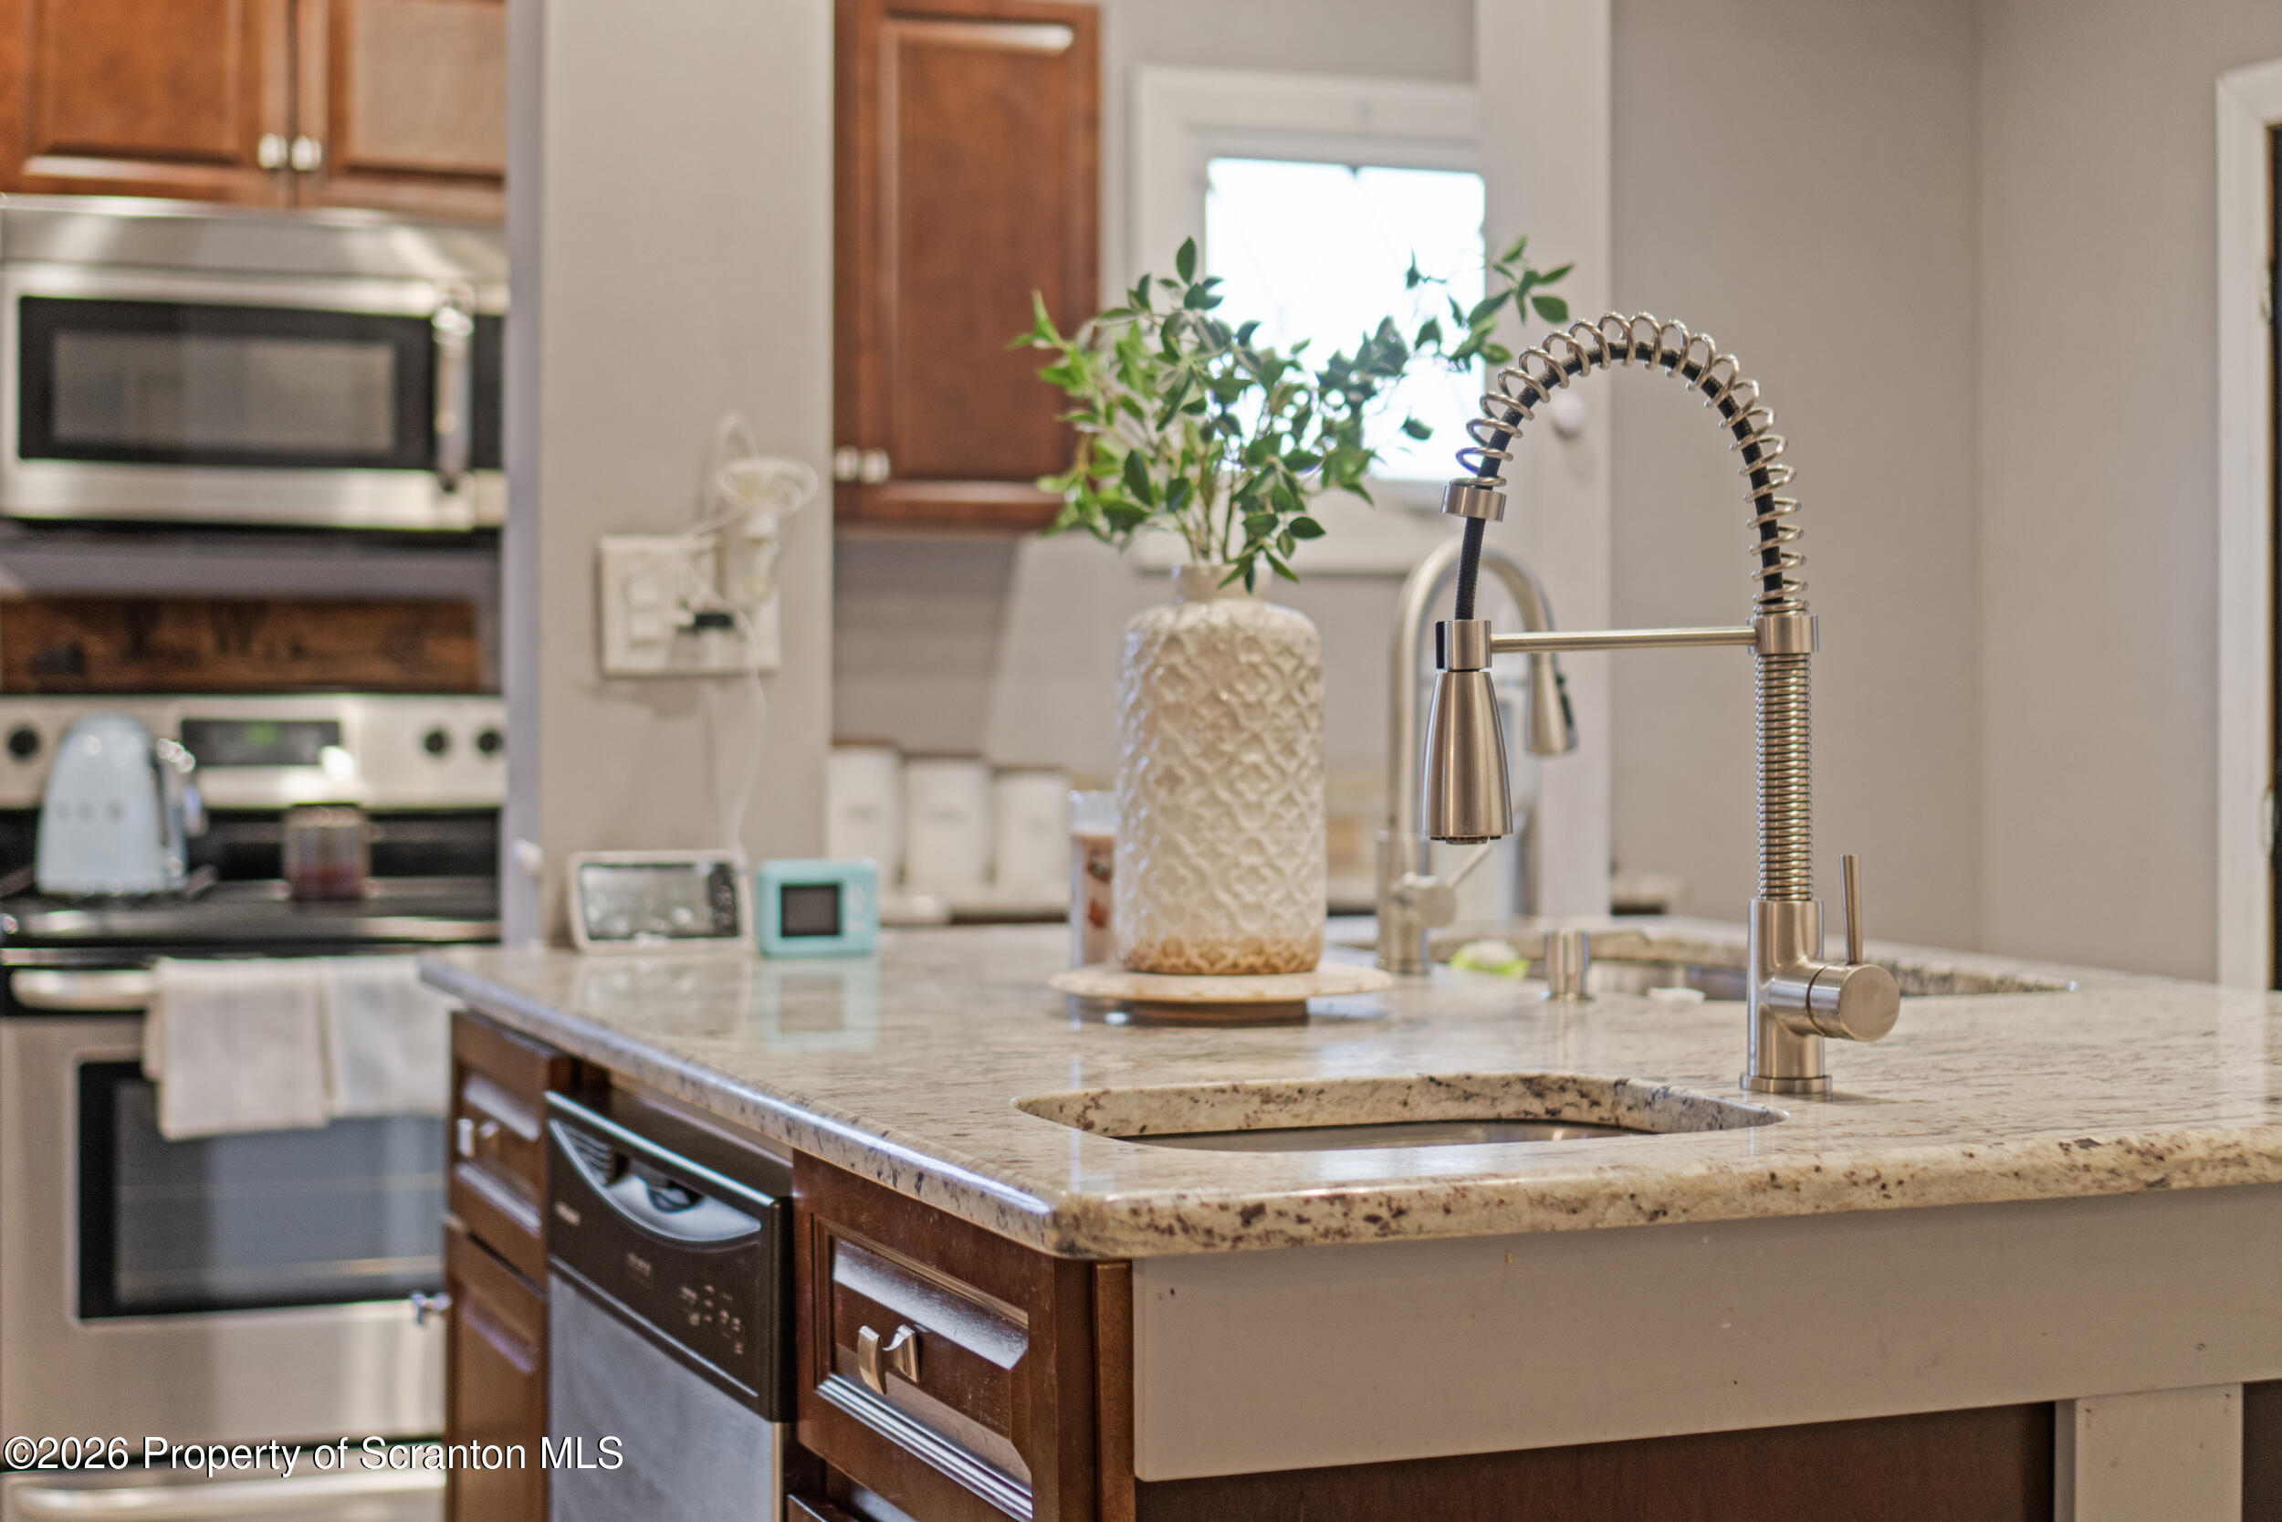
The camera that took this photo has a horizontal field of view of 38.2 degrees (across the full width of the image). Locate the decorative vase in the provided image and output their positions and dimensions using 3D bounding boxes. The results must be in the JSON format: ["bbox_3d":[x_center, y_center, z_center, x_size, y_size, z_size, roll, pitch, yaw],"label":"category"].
[{"bbox_3d":[0.059,0.006,2.471,0.156,0.301,0.156,0,1,0],"label":"decorative vase"}]

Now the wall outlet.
[{"bbox_3d":[-0.427,-0.147,3.130,0.175,0.132,0.015,0,1,-23],"label":"wall outlet"}]

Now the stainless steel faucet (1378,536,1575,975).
[{"bbox_3d":[0.302,-0.007,2.872,0.192,0.380,0.090,0,1,-23],"label":"stainless steel faucet"}]

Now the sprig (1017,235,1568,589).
[{"bbox_3d":[0.113,-0.260,2.451,0.400,0.262,0.280,0,1,0],"label":"sprig"}]

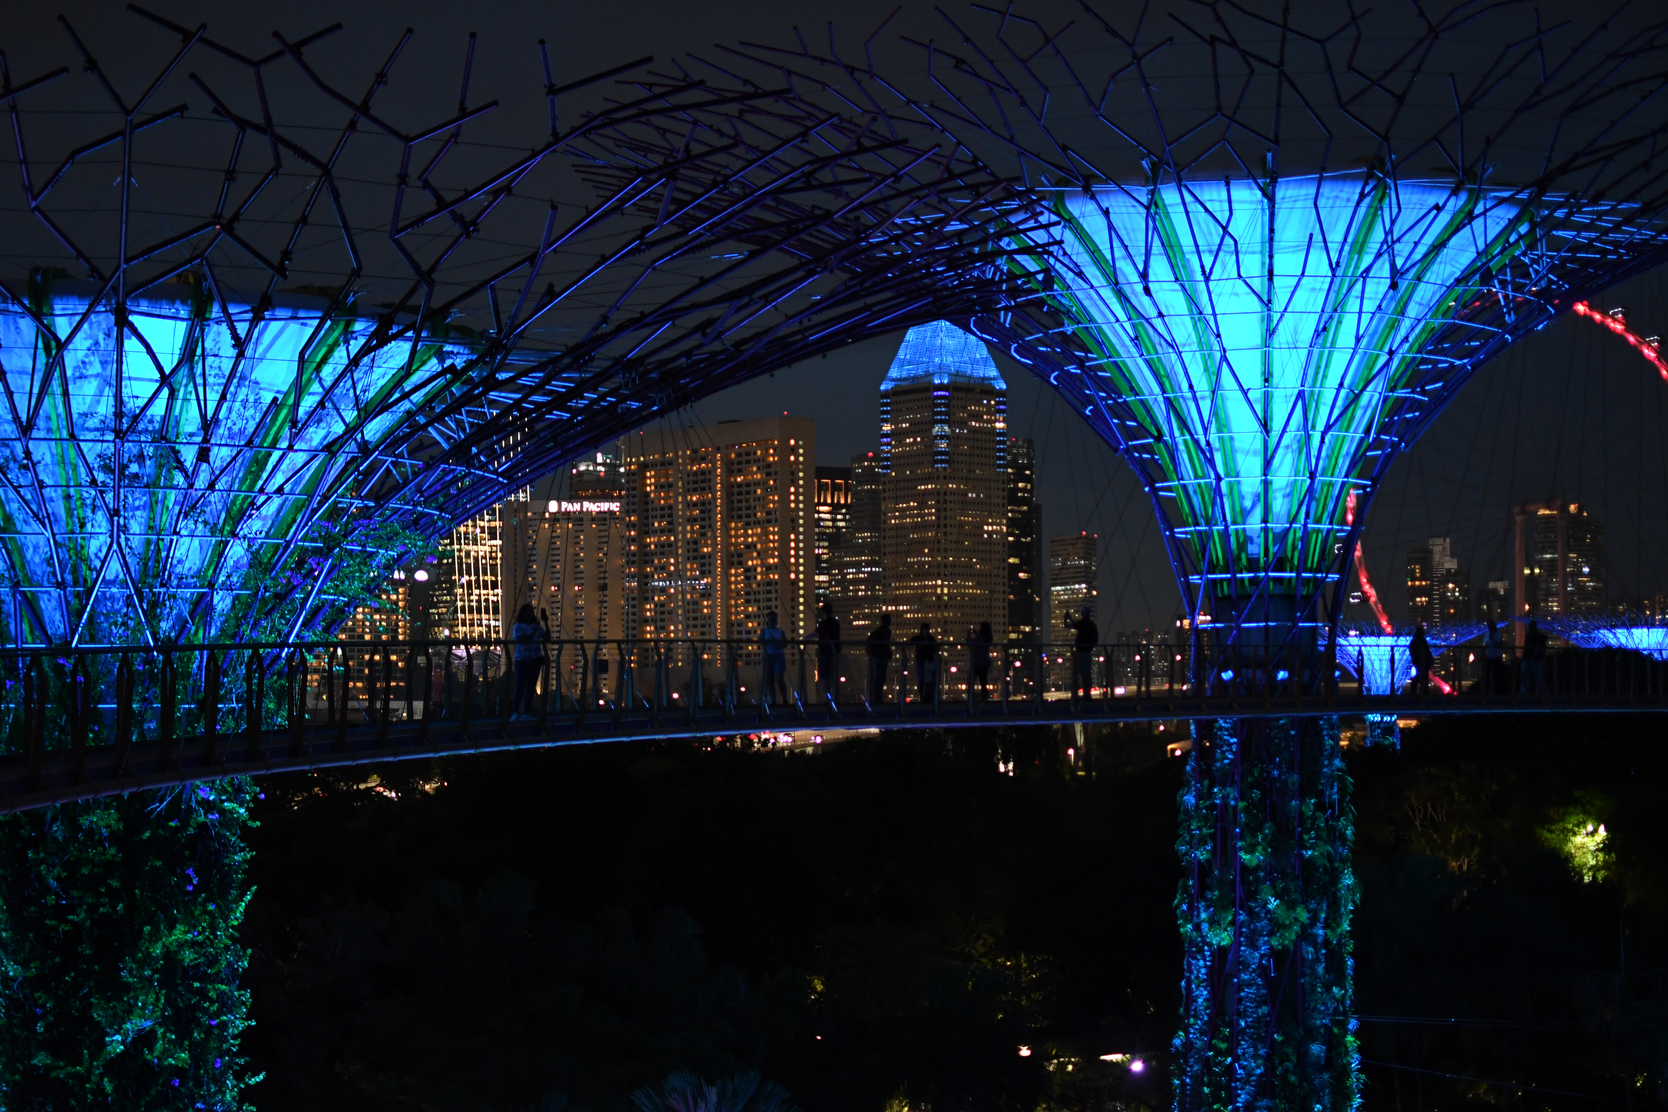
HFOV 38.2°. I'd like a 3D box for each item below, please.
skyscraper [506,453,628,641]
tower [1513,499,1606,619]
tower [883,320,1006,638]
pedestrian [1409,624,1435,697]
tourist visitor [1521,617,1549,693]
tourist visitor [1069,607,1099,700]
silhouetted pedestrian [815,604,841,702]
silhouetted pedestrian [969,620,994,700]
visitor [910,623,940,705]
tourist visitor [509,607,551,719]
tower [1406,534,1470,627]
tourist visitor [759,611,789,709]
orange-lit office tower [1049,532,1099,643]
[{"bbox_3d":[-135.711,30.979,1245.107,64.000,118.000,46.000,-1,-3,14],"label":"skyscraper"},{"bbox_3d":[633.765,48.765,2090.351,64.000,172.000,56.000,1,-3,-10],"label":"tower"},{"bbox_3d":[58.858,-16.832,1287.698,47.000,218.000,47.000,3,-4,-39],"label":"tower"},{"bbox_3d":[13.237,2.346,54.200,0.500,1.650,0.360,0,-2,6],"label":"pedestrian"},{"bbox_3d":[15.700,2.265,54.000,0.560,1.710,0.380,0,-2,6],"label":"tourist visitor"},{"bbox_3d":[4.765,1.854,46.000,0.500,1.770,0.500,-2,-3,37],"label":"tourist visitor"},{"bbox_3d":[-0.103,1.709,42.400,0.400,1.770,0.500,-2,-3,41],"label":"silhouetted pedestrian"},{"bbox_3d":[2.965,2.113,48.500,0.520,1.620,0.450,-2,-4,30],"label":"silhouetted pedestrian"},{"bbox_3d":[1.650,1.985,44.200,0.520,1.560,0.400,1,-3,-14],"label":"visitor"},{"bbox_3d":[-4.402,1.521,34.700,0.520,1.650,0.480,2,-4,-32],"label":"tourist visitor"},{"bbox_3d":[516.959,60.158,2059.704,52.000,146.000,32.000,1,-3,-10],"label":"tower"},{"bbox_3d":[-1.065,1.841,42.800,0.520,1.700,0.360,0,-3,0],"label":"tourist visitor"},{"bbox_3d":[199.059,45.455,2000.000,38.000,125.000,42.000,-1,-3,18],"label":"orange-lit office tower"}]

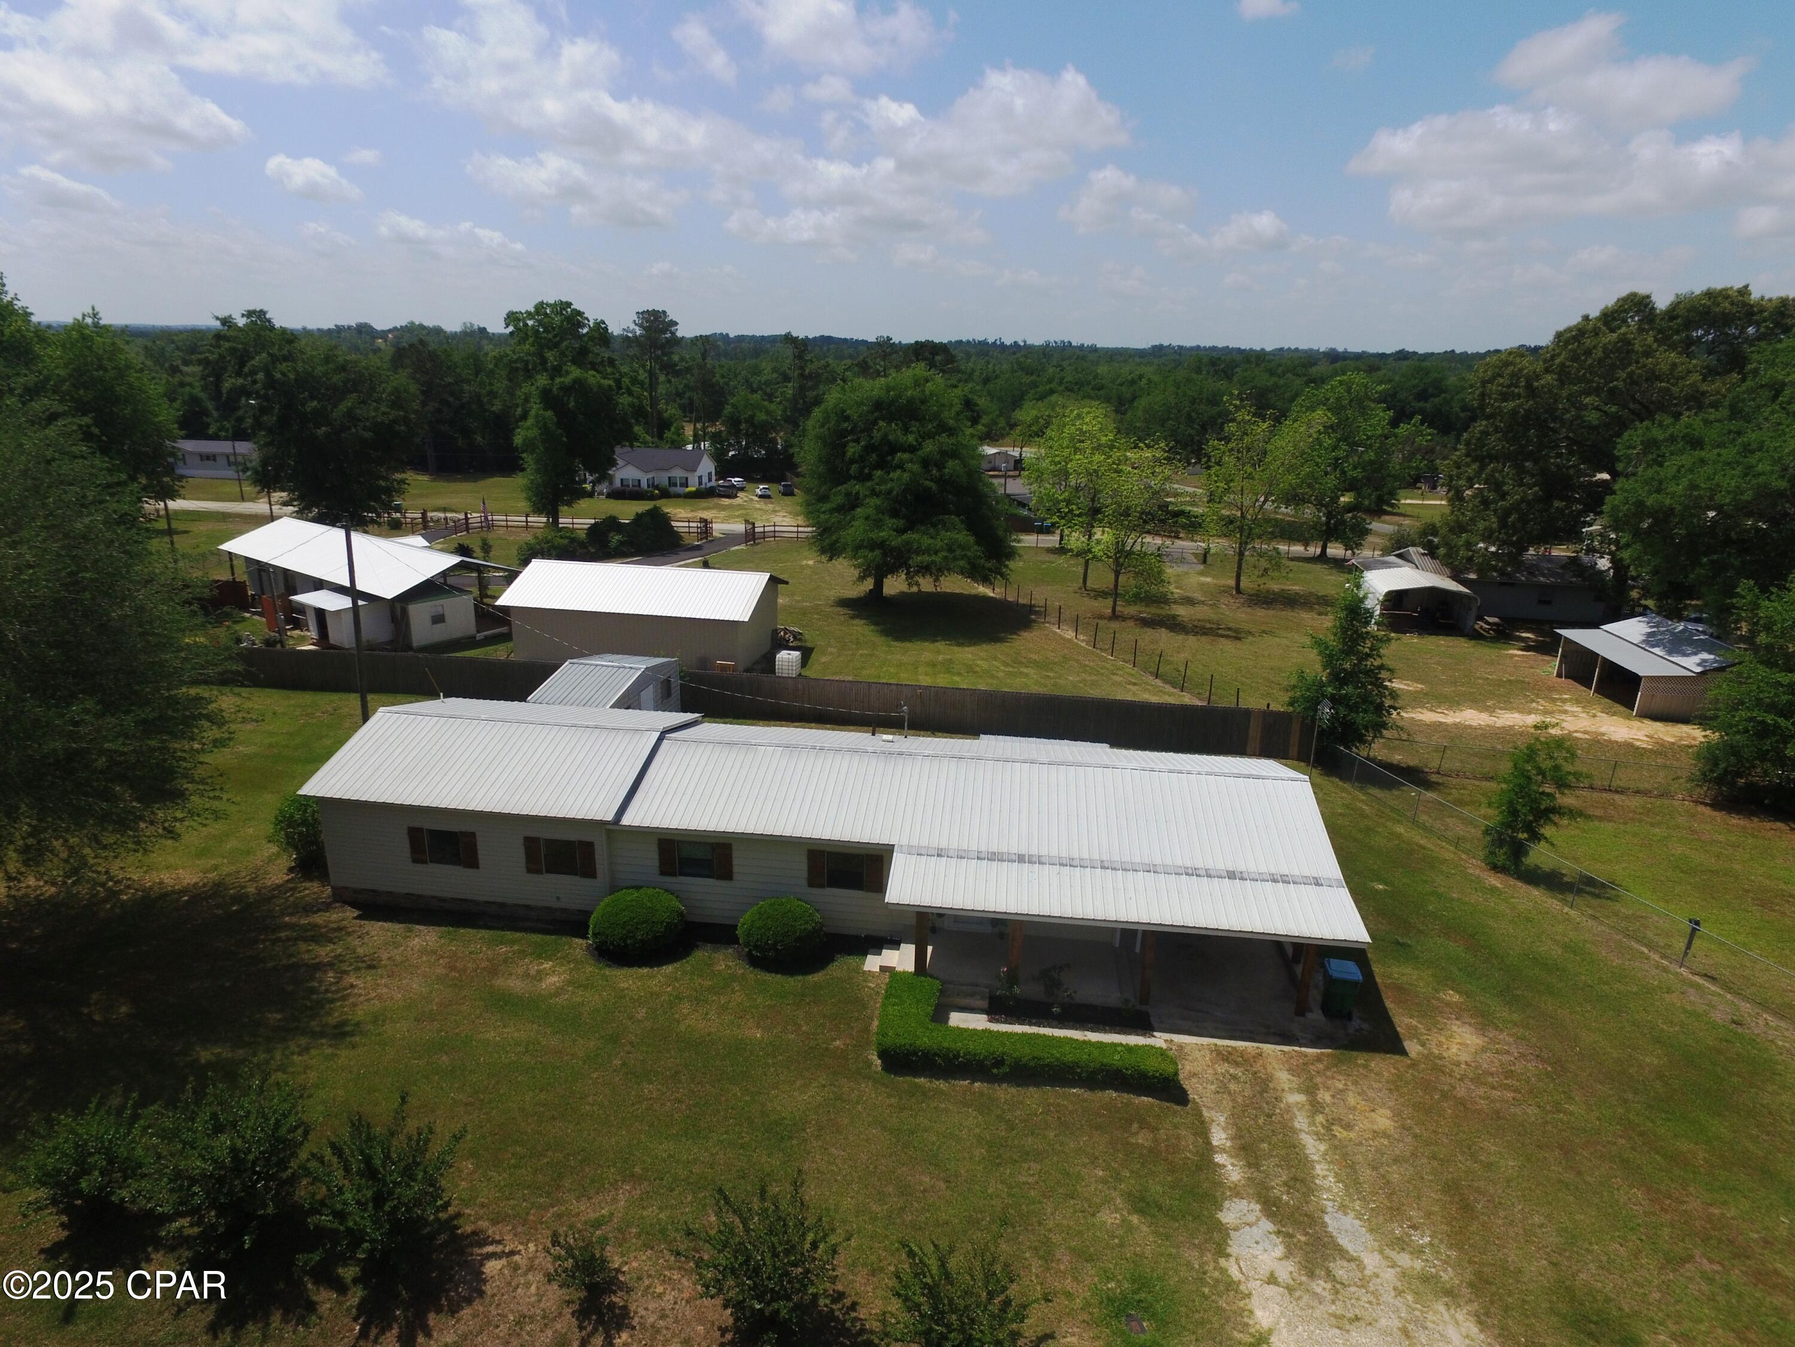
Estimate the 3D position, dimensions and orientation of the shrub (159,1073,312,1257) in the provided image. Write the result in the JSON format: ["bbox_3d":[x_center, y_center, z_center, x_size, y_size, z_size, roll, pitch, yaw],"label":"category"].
[{"bbox_3d":[-10.118,7.589,15.904,2.100,2.700,2.100,1,18,0],"label":"shrub"}]

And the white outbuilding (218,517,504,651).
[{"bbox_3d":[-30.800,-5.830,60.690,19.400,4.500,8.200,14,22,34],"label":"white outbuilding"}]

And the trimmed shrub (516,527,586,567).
[{"bbox_3d":[-26.160,-9.794,78.322,5.313,2.560,5.313,4,18,6],"label":"trimmed shrub"}]

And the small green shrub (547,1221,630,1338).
[{"bbox_3d":[-4.577,8.486,15.028,0.980,1.050,0.980,4,18,6],"label":"small green shrub"}]

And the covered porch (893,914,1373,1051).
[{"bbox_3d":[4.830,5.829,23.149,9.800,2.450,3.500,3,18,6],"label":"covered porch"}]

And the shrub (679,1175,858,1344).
[{"bbox_3d":[-1.810,8.141,14.684,2.250,2.050,2.250,4,18,6],"label":"shrub"}]

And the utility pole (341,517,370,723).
[{"bbox_3d":[-19.955,-1.704,38.357,0.320,7.957,0.320,4,16,-1],"label":"utility pole"}]

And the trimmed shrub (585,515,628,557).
[{"bbox_3d":[-22.819,-10.884,81.520,3.391,3.040,3.391,4,18,6],"label":"trimmed shrub"}]

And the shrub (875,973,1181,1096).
[{"bbox_3d":[2.661,7.289,21.175,5.800,0.640,2.750,3,18,5],"label":"shrub"}]

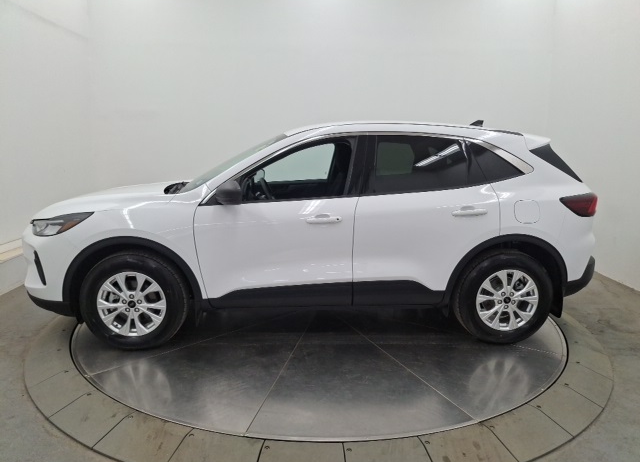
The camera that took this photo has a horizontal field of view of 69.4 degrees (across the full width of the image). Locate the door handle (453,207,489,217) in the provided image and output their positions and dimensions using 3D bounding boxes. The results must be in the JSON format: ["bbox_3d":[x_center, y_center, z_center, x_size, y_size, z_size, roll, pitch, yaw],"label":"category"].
[{"bbox_3d":[1.060,-0.131,3.259,0.255,0.060,0.055,-1,10,-7],"label":"door handle"}]

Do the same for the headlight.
[{"bbox_3d":[-1.827,-0.062,3.283,0.520,0.185,0.430,-2,10,-14],"label":"headlight"}]

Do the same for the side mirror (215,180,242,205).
[{"bbox_3d":[-0.602,-0.252,3.049,0.165,0.170,0.220,0,9,-4],"label":"side mirror"}]

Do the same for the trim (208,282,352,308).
[{"bbox_3d":[-0.275,0.457,3.308,1.020,0.190,0.060,0,10,-4],"label":"trim"}]

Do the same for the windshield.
[{"bbox_3d":[-0.697,-0.597,3.986,0.920,0.110,1.420,-28,10,1],"label":"windshield"}]

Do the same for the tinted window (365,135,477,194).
[{"bbox_3d":[0.733,-0.481,3.356,0.836,0.453,0.050,0,-12,-6],"label":"tinted window"}]

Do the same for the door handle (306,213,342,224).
[{"bbox_3d":[0.032,-0.077,3.189,0.250,0.060,0.055,0,10,-4],"label":"door handle"}]

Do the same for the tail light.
[{"bbox_3d":[1.915,-0.203,3.462,0.350,0.180,0.220,0,10,-4],"label":"tail light"}]

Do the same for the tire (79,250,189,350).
[{"bbox_3d":[-1.319,0.489,3.327,0.720,0.715,0.230,0,10,-4],"label":"tire"}]

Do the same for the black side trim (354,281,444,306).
[{"bbox_3d":[0.574,0.452,3.367,0.670,0.195,0.060,0,10,-4],"label":"black side trim"}]

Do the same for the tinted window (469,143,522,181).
[{"bbox_3d":[1.301,-0.511,3.399,0.440,0.327,0.040,-1,-12,-10],"label":"tinted window"}]

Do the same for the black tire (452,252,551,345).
[{"bbox_3d":[1.384,0.494,3.518,0.720,0.715,0.230,0,10,-4],"label":"black tire"}]

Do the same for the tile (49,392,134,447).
[{"bbox_3d":[-1.248,1.016,2.546,0.440,0.045,0.293,8,12,34],"label":"tile"}]

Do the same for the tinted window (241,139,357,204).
[{"bbox_3d":[-0.169,-0.434,3.304,0.834,0.482,0.050,0,-13,-2],"label":"tinted window"}]

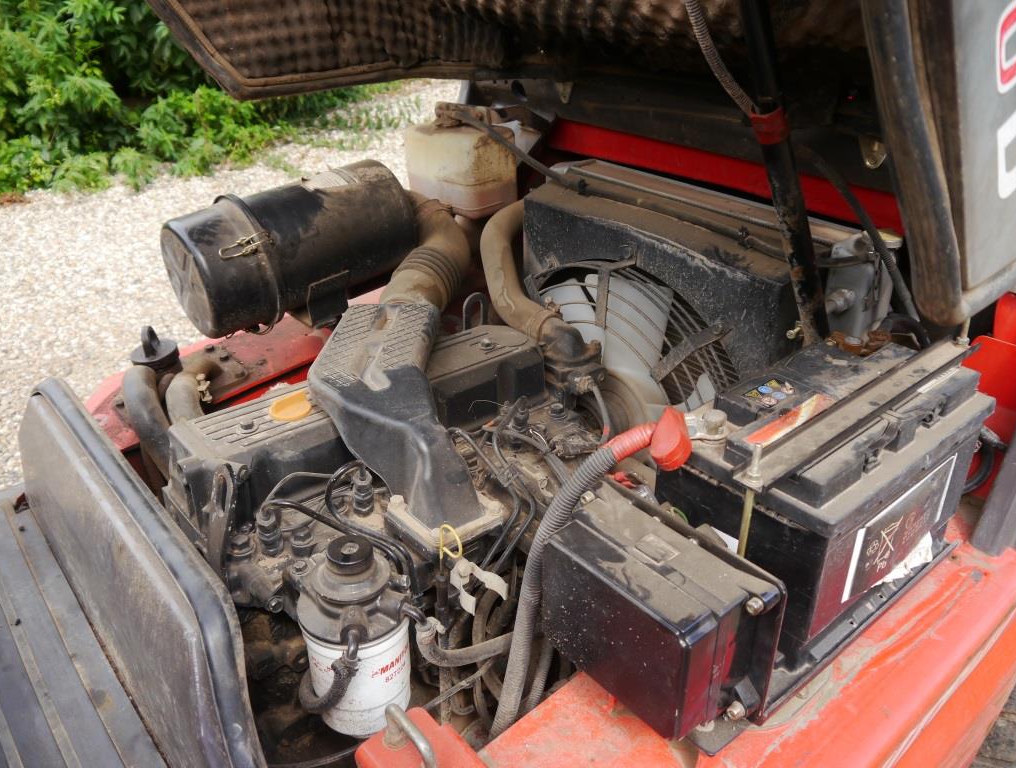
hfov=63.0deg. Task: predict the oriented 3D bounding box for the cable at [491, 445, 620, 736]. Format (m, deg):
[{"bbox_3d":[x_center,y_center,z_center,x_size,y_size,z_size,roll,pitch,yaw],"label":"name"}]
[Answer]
[{"bbox_3d":[0.042,0.202,0.748,0.135,0.325,0.085,-23,35,-34],"label":"cable"}]

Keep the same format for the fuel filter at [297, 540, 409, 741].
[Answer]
[{"bbox_3d":[-0.127,0.207,0.694,0.093,0.175,0.096,-1,28,1],"label":"fuel filter"}]

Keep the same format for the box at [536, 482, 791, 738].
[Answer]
[{"bbox_3d":[0.111,0.182,0.656,0.090,0.130,0.170,-23,35,-34],"label":"box"}]

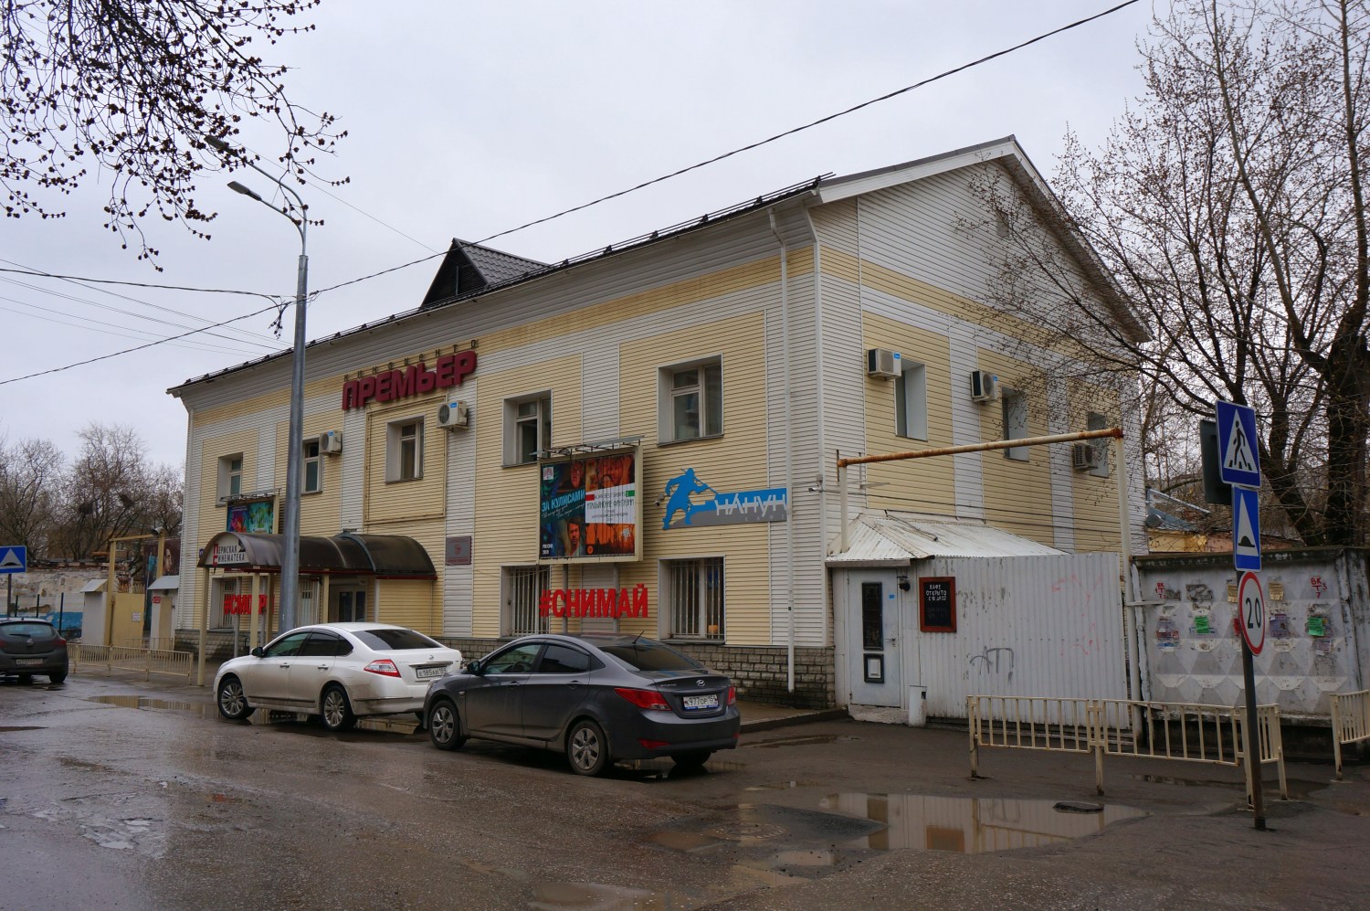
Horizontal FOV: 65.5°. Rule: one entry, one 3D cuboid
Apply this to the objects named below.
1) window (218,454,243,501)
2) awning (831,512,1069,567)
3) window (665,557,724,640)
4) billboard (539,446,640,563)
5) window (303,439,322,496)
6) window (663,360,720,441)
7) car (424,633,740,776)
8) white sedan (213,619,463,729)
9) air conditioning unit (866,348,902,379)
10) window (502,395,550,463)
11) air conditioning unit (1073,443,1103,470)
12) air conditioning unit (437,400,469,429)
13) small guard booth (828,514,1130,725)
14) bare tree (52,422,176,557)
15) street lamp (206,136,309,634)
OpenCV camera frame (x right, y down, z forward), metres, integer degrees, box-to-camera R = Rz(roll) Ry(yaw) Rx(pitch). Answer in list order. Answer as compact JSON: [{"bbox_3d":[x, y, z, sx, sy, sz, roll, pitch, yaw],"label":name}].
[{"bbox_3d":[-13.944,0.776,32.915,1.650,1.500,0.270,-7,-10,44],"label":"window"},{"bbox_3d":[4.635,1.450,18.055,1.800,0.920,5.400,-7,-10,44],"label":"awning"},{"bbox_3d":[0.201,2.554,18.811,1.580,1.460,0.250,-7,-10,44],"label":"window"},{"bbox_3d":[-1.834,1.029,20.322,2.800,2.060,0.160,-7,-10,41],"label":"billboard"},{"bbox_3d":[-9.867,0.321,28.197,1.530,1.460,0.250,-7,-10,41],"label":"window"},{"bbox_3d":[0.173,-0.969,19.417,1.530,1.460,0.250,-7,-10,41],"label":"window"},{"bbox_3d":[-1.413,2.873,12.794,4.370,1.470,1.710,-7,-10,42],"label":"car"},{"bbox_3d":[-5.461,3.385,16.645,4.820,1.480,1.800,-6,-9,38],"label":"white sedan"},{"bbox_3d":[3.402,-1.564,18.082,0.260,0.430,0.700,-7,-10,44],"label":"air conditioning unit"},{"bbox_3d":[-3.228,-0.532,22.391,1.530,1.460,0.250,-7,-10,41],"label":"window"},{"bbox_3d":[8.922,0.049,23.668,0.780,0.530,0.280,7,-11,-44],"label":"air conditioning unit"},{"bbox_3d":[-5.121,-0.881,23.560,0.790,0.530,0.280,-7,-10,41],"label":"air conditioning unit"},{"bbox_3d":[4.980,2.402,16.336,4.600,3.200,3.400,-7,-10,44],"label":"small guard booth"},{"bbox_3d":[-30.012,3.641,55.323,6.400,10.860,6.000,4,-8,-28],"label":"bare tree"},{"bbox_3d":[-8.623,-0.774,21.027,0.350,10.850,2.350,-7,-10,41],"label":"street lamp"}]

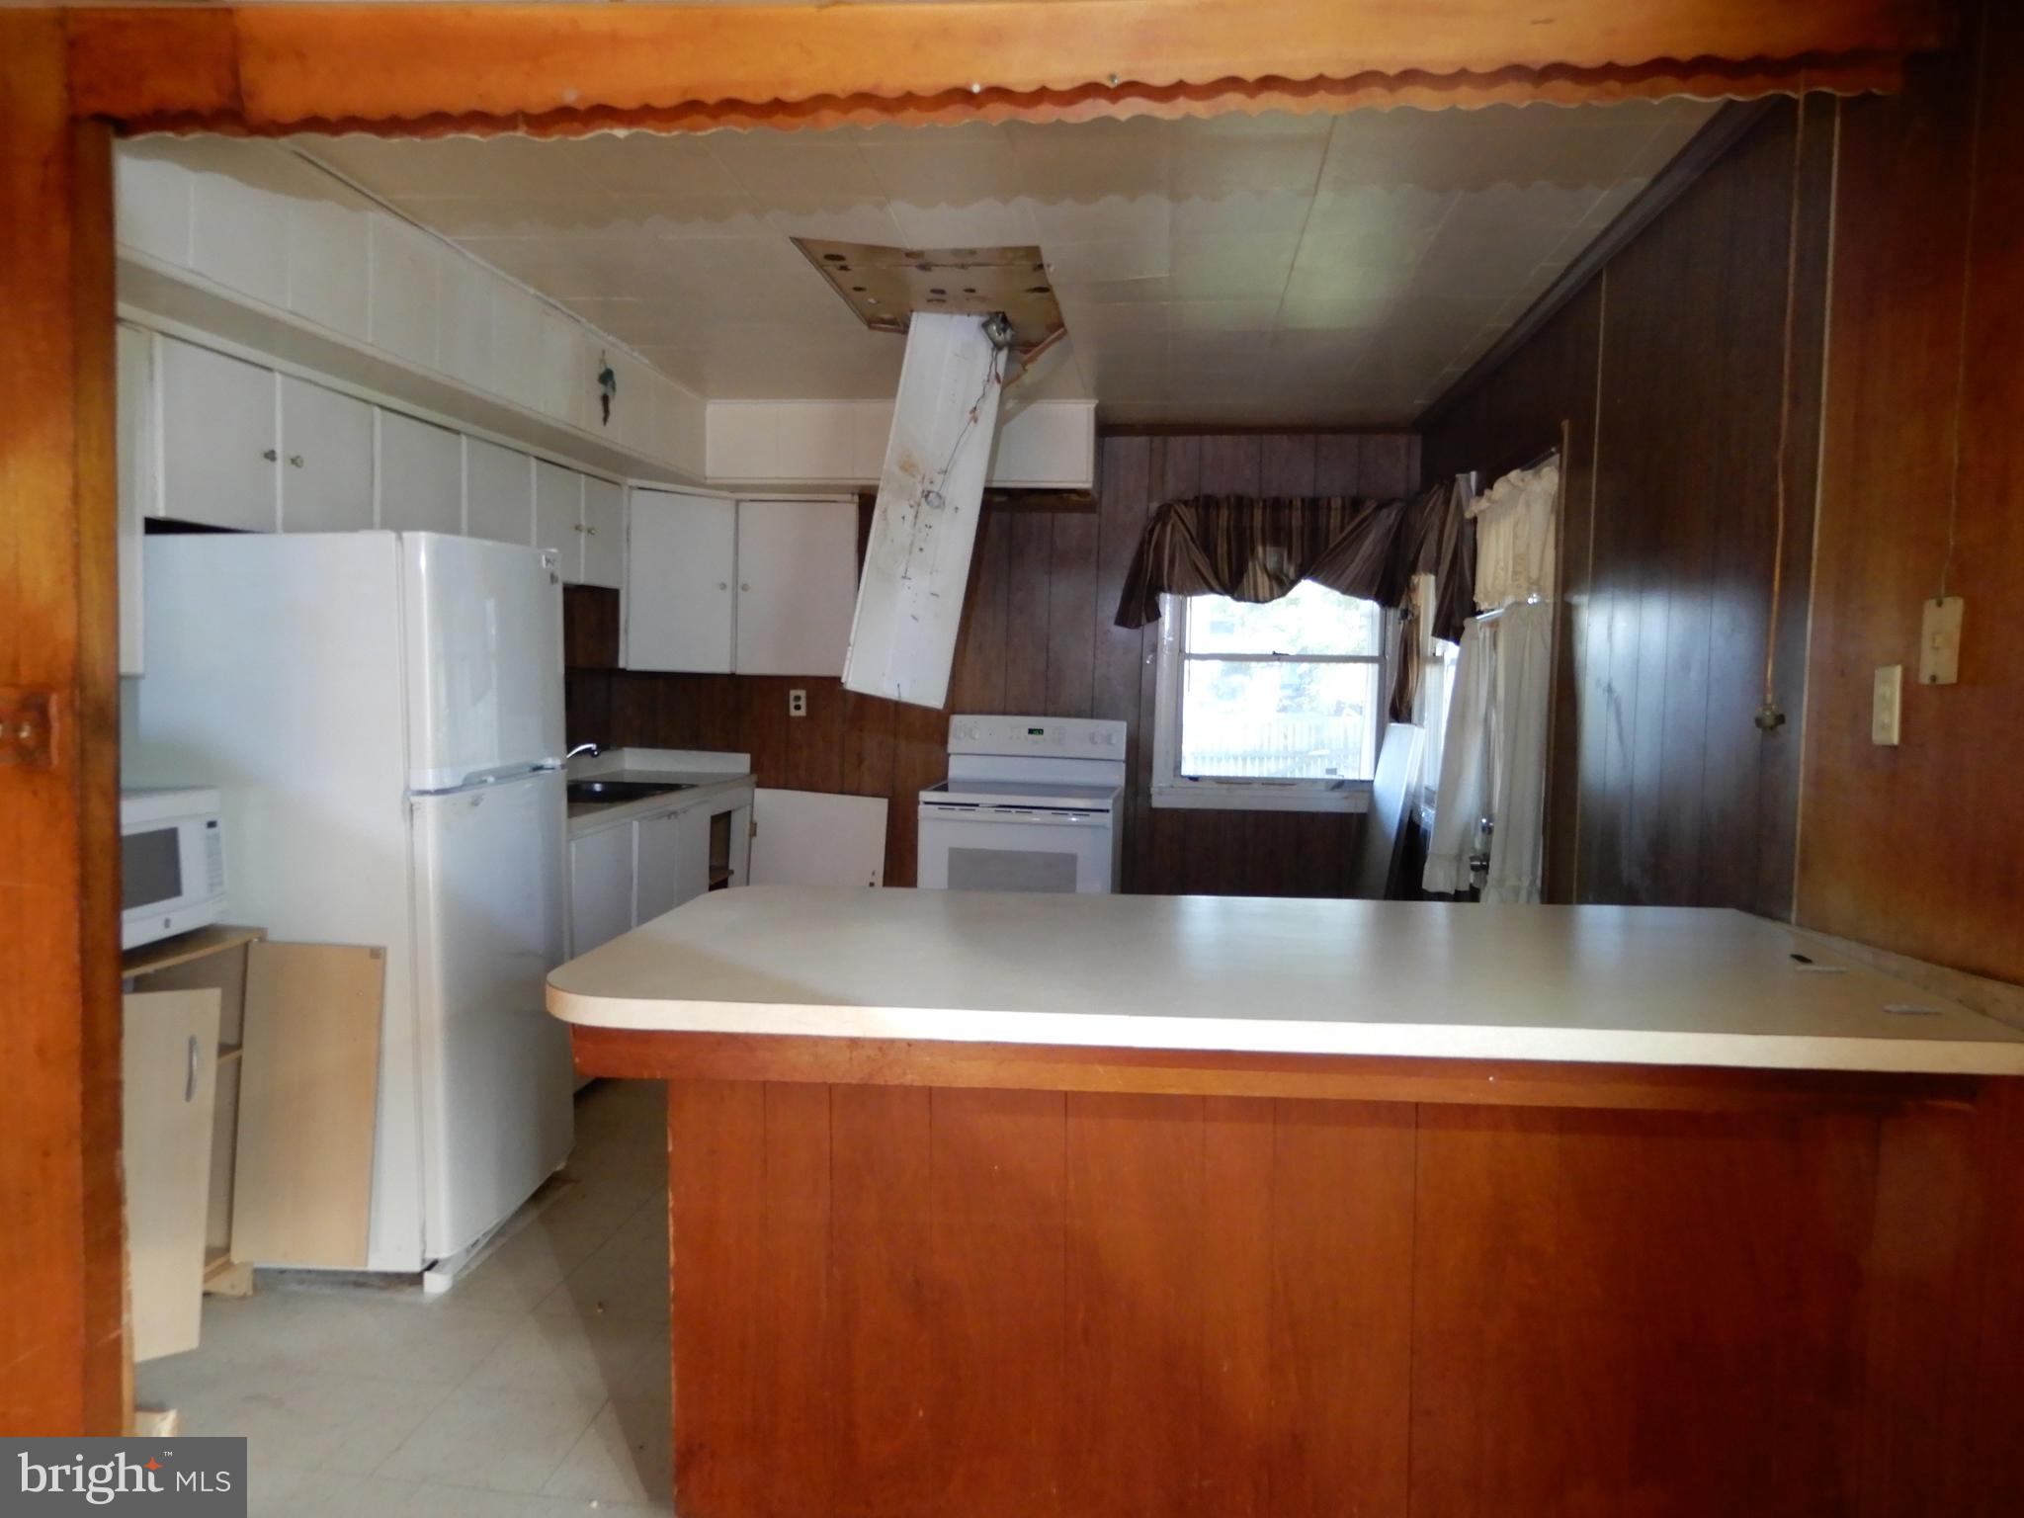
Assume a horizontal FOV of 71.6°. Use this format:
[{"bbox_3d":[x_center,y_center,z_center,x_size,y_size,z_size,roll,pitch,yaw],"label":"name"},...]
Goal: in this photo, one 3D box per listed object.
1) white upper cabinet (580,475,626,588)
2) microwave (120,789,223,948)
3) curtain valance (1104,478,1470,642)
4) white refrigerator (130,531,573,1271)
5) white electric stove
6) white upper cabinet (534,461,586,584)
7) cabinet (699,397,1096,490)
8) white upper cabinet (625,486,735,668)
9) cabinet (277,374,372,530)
[{"bbox_3d":[-1.710,-0.861,5.349,0.300,0.410,0.350,2,4,7],"label":"white upper cabinet"},{"bbox_3d":[-1.909,0.221,2.776,0.380,0.285,0.500,1,4,4],"label":"microwave"},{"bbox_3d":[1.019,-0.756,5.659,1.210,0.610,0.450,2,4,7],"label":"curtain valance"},{"bbox_3d":[-1.544,0.318,3.409,0.700,1.670,0.690,2,4,7],"label":"white refrigerator"},{"bbox_3d":[0.047,0.440,5.732,0.760,1.195,0.670,2,4,7],"label":"white electric stove"},{"bbox_3d":[-1.754,-0.839,4.983,0.300,0.410,0.385,2,4,7],"label":"white upper cabinet"},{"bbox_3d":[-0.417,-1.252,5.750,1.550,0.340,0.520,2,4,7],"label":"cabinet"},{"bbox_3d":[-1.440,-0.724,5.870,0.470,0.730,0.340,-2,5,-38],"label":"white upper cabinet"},{"bbox_3d":[-1.916,-0.759,3.635,0.300,0.410,0.420,2,4,7],"label":"cabinet"}]

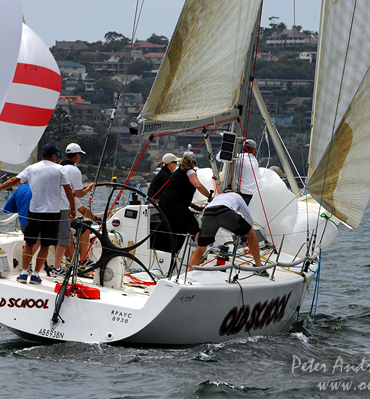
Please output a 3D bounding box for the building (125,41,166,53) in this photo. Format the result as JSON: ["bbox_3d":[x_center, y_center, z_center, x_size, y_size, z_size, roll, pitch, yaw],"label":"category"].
[{"bbox_3d":[-17.236,-66.764,2180.000,17.450,5.370,12.000,0,0,0],"label":"building"}]

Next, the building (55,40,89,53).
[{"bbox_3d":[-51.794,-69.979,2300.000,15.500,6.500,10.000,0,0,0],"label":"building"}]

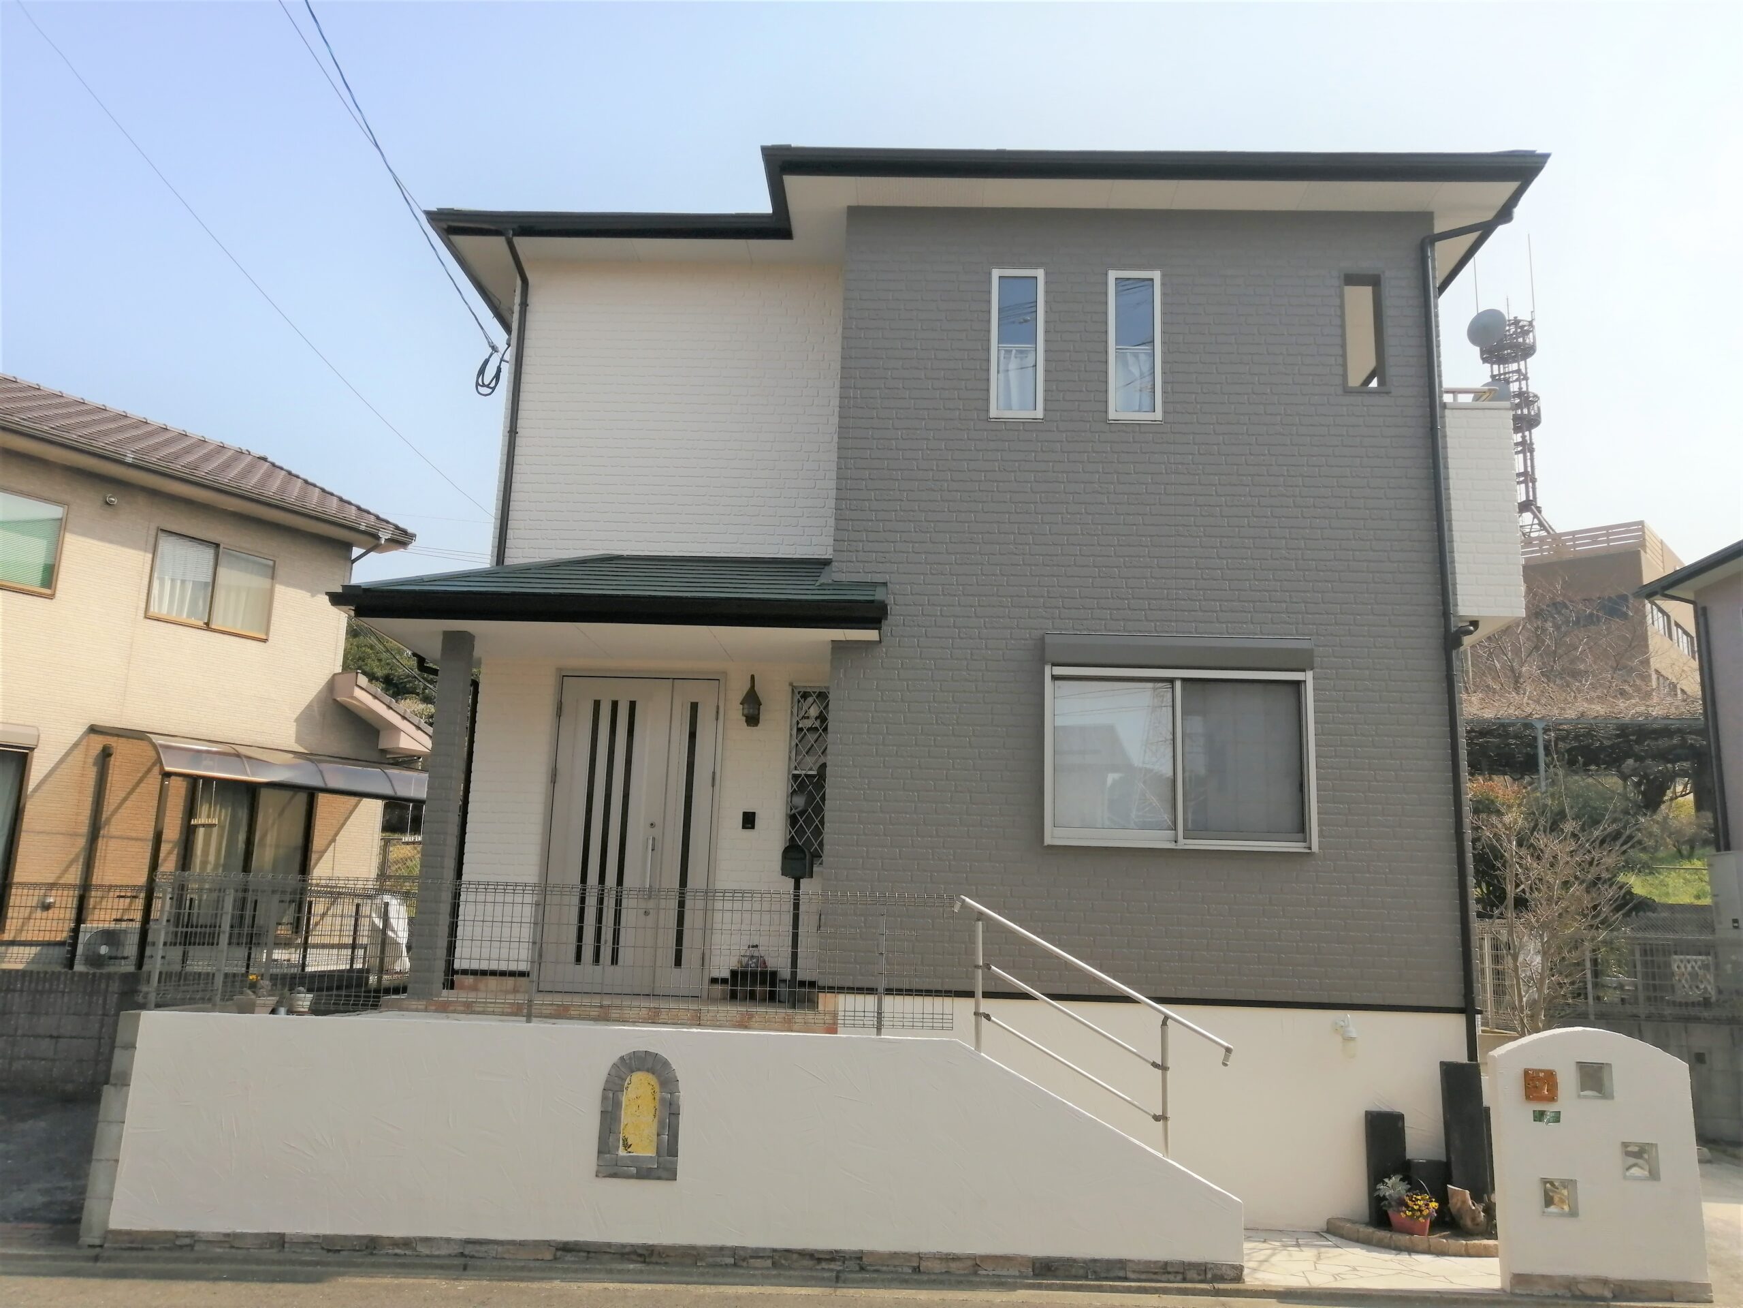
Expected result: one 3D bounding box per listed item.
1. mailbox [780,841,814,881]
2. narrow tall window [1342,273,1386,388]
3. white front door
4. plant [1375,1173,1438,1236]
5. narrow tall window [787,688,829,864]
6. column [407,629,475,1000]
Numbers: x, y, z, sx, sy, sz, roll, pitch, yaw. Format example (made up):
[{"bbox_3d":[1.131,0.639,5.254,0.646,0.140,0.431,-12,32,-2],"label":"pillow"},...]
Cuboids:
[{"bbox_3d":[-0.517,1.463,9.534,0.170,0.225,0.420,1,-11,2],"label":"mailbox"},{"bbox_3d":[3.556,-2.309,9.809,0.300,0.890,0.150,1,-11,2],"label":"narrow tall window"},{"bbox_3d":[-1.799,1.340,10.188,1.240,2.370,0.090,1,-11,2],"label":"white front door"},{"bbox_3d":[3.264,3.344,8.277,0.350,0.340,0.280,-3,-12,26],"label":"plant"},{"bbox_3d":[-0.472,0.906,10.189,0.320,1.350,0.100,1,-11,2],"label":"narrow tall window"},{"bbox_3d":[-2.953,1.091,9.380,0.175,2.510,0.170,1,-11,2],"label":"column"}]

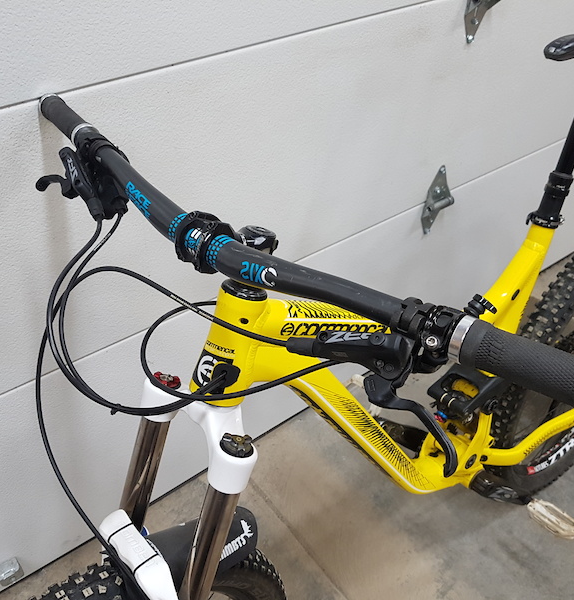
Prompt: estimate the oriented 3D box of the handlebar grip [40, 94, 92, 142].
[{"bbox_3d":[-0.281,-0.229,0.762,0.034,0.034,0.137,-22,42,-25],"label":"handlebar grip"}]

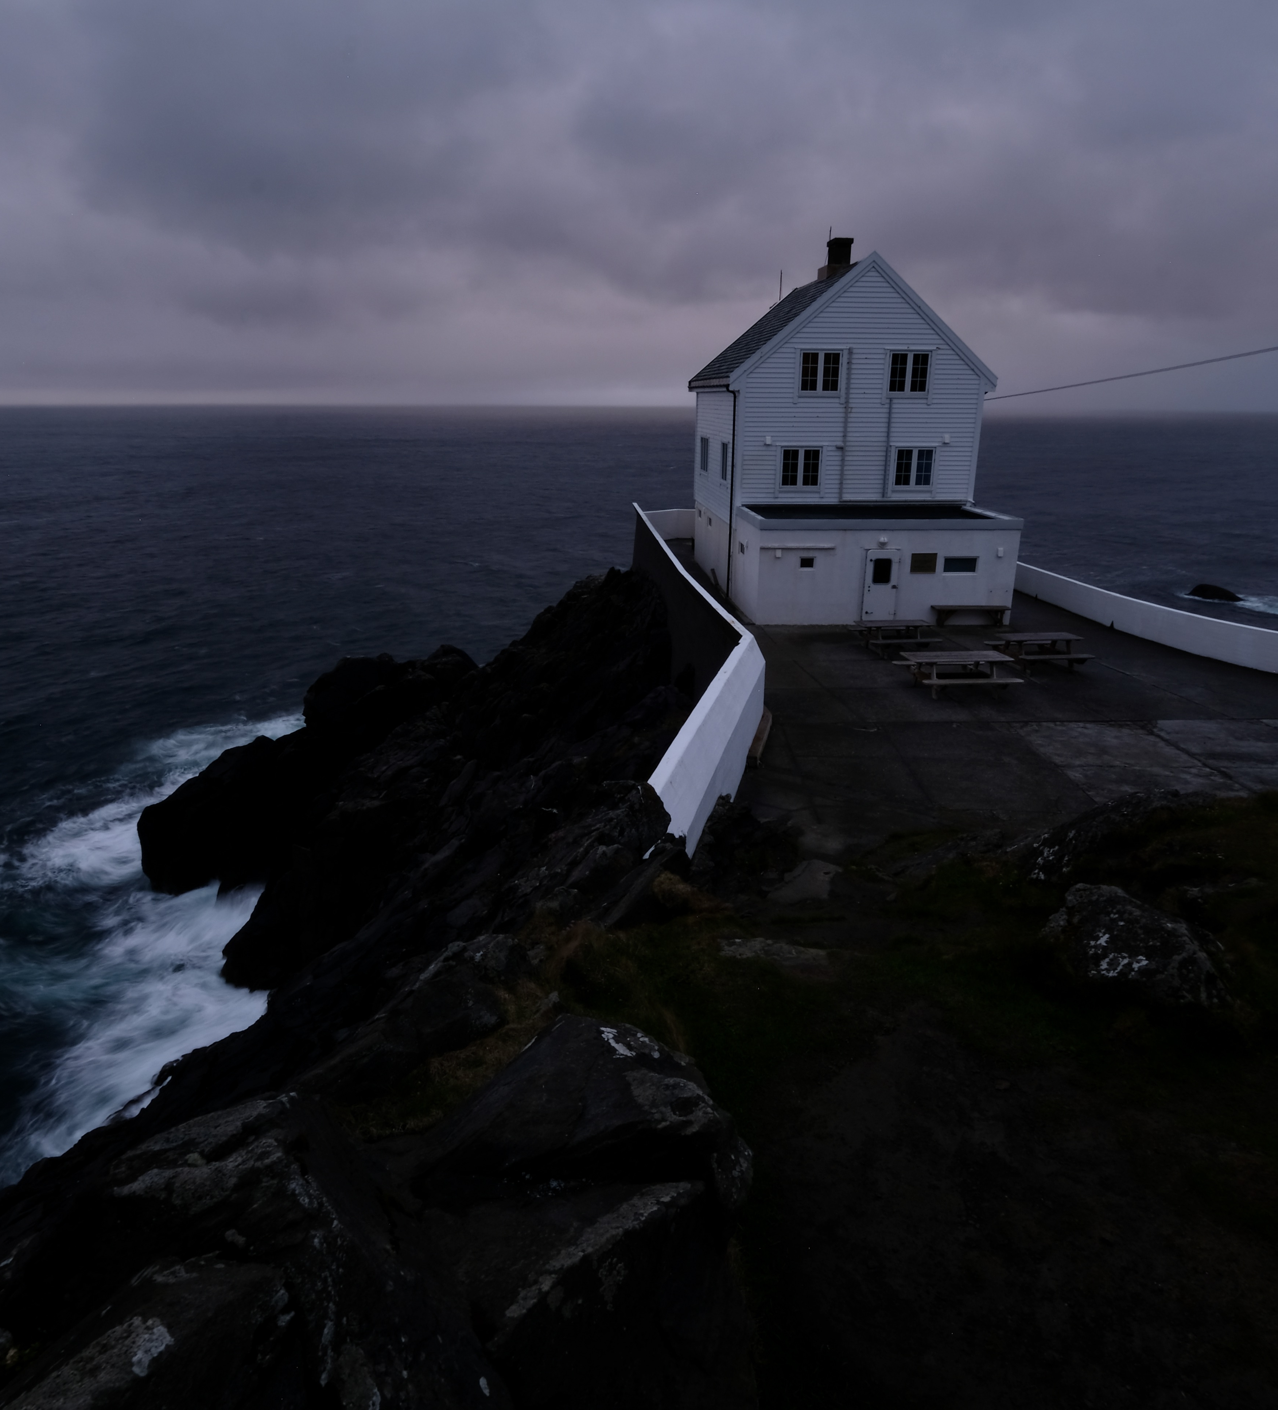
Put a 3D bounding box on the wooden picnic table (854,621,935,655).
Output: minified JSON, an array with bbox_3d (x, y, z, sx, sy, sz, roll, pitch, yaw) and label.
[{"bbox_3d":[6.669,-1.805,23.117,1.980,0.720,1.620,-2,19,-6],"label":"wooden picnic table"}]

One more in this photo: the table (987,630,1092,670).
[{"bbox_3d":[9.848,-1.321,21.753,1.980,0.720,1.620,-1,19,-5],"label":"table"}]

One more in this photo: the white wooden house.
[{"bbox_3d":[6.797,-9.645,29.829,8.520,11.280,12.300,-1,19,-5],"label":"white wooden house"}]

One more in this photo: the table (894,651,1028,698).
[{"bbox_3d":[7.165,-0.732,19.951,2.340,0.720,1.650,-1,19,-3],"label":"table"}]

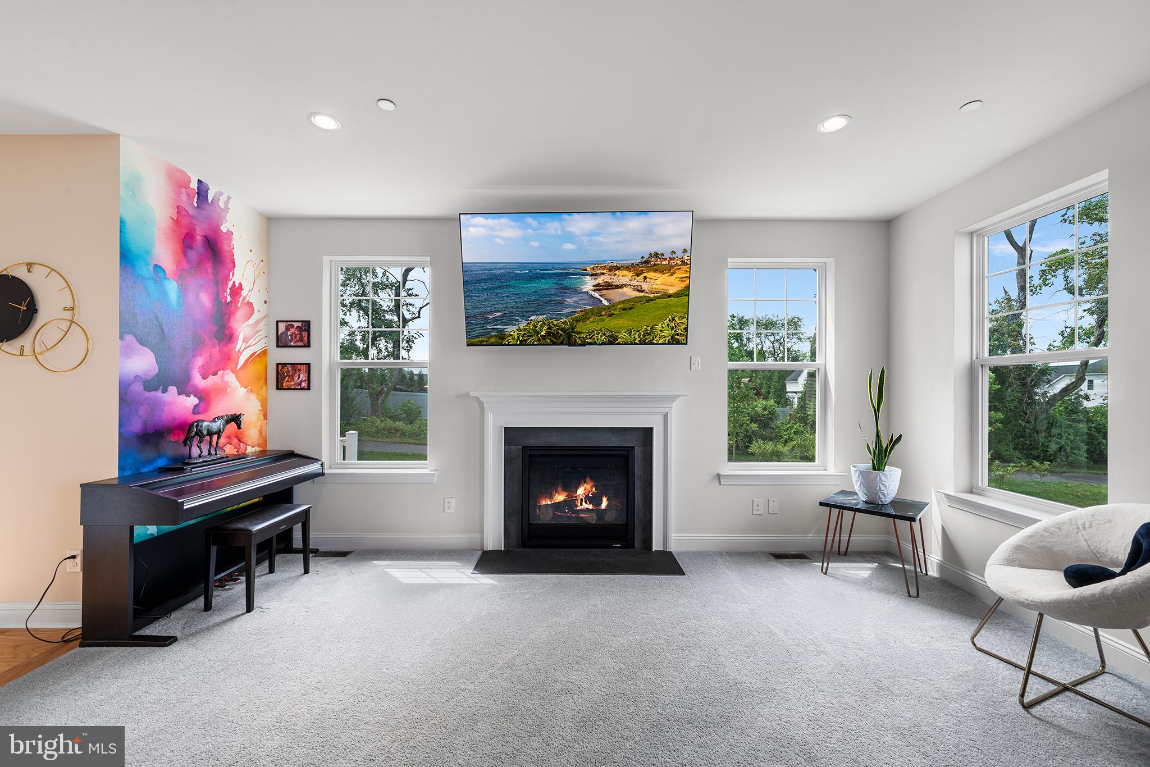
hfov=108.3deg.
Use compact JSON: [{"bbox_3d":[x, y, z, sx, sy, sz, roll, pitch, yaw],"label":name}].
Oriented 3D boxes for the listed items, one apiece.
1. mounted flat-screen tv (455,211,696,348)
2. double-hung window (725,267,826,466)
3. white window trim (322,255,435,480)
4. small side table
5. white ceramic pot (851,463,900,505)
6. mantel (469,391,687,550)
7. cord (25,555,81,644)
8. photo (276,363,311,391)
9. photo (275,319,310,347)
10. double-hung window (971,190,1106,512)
[{"bbox_3d":[0.011,-0.771,3.129,1.700,0.967,0.050,0,11,1],"label":"mounted flat-screen tv"},{"bbox_3d":[1.715,-0.156,3.608,0.888,1.792,0.080,0,-1,0],"label":"double-hung window"},{"bbox_3d":[-1.666,-0.123,3.496,1.000,1.884,0.160,0,-1,0],"label":"white window trim"},{"bbox_3d":[2.174,1.125,3.011,0.539,0.520,0.533,-1,-1,45],"label":"small side table"},{"bbox_3d":[2.205,0.745,3.028,0.294,0.240,0.294,0,-1,0],"label":"white ceramic pot"},{"bbox_3d":[0.026,0.726,3.380,1.742,1.311,0.145,0,-1,0],"label":"mantel"},{"bbox_3d":[-2.817,1.156,2.251,0.363,0.416,0.139,0,-1,0],"label":"cord"},{"bbox_3d":[-2.336,-0.057,3.454,0.294,0.234,0.022,0,-1,0],"label":"photo"},{"bbox_3d":[-2.339,-0.411,3.459,0.294,0.231,0.022,0,-1,0],"label":"photo"},{"bbox_3d":[2.785,-0.168,2.453,0.080,1.792,0.835,0,-1,0],"label":"double-hung window"}]

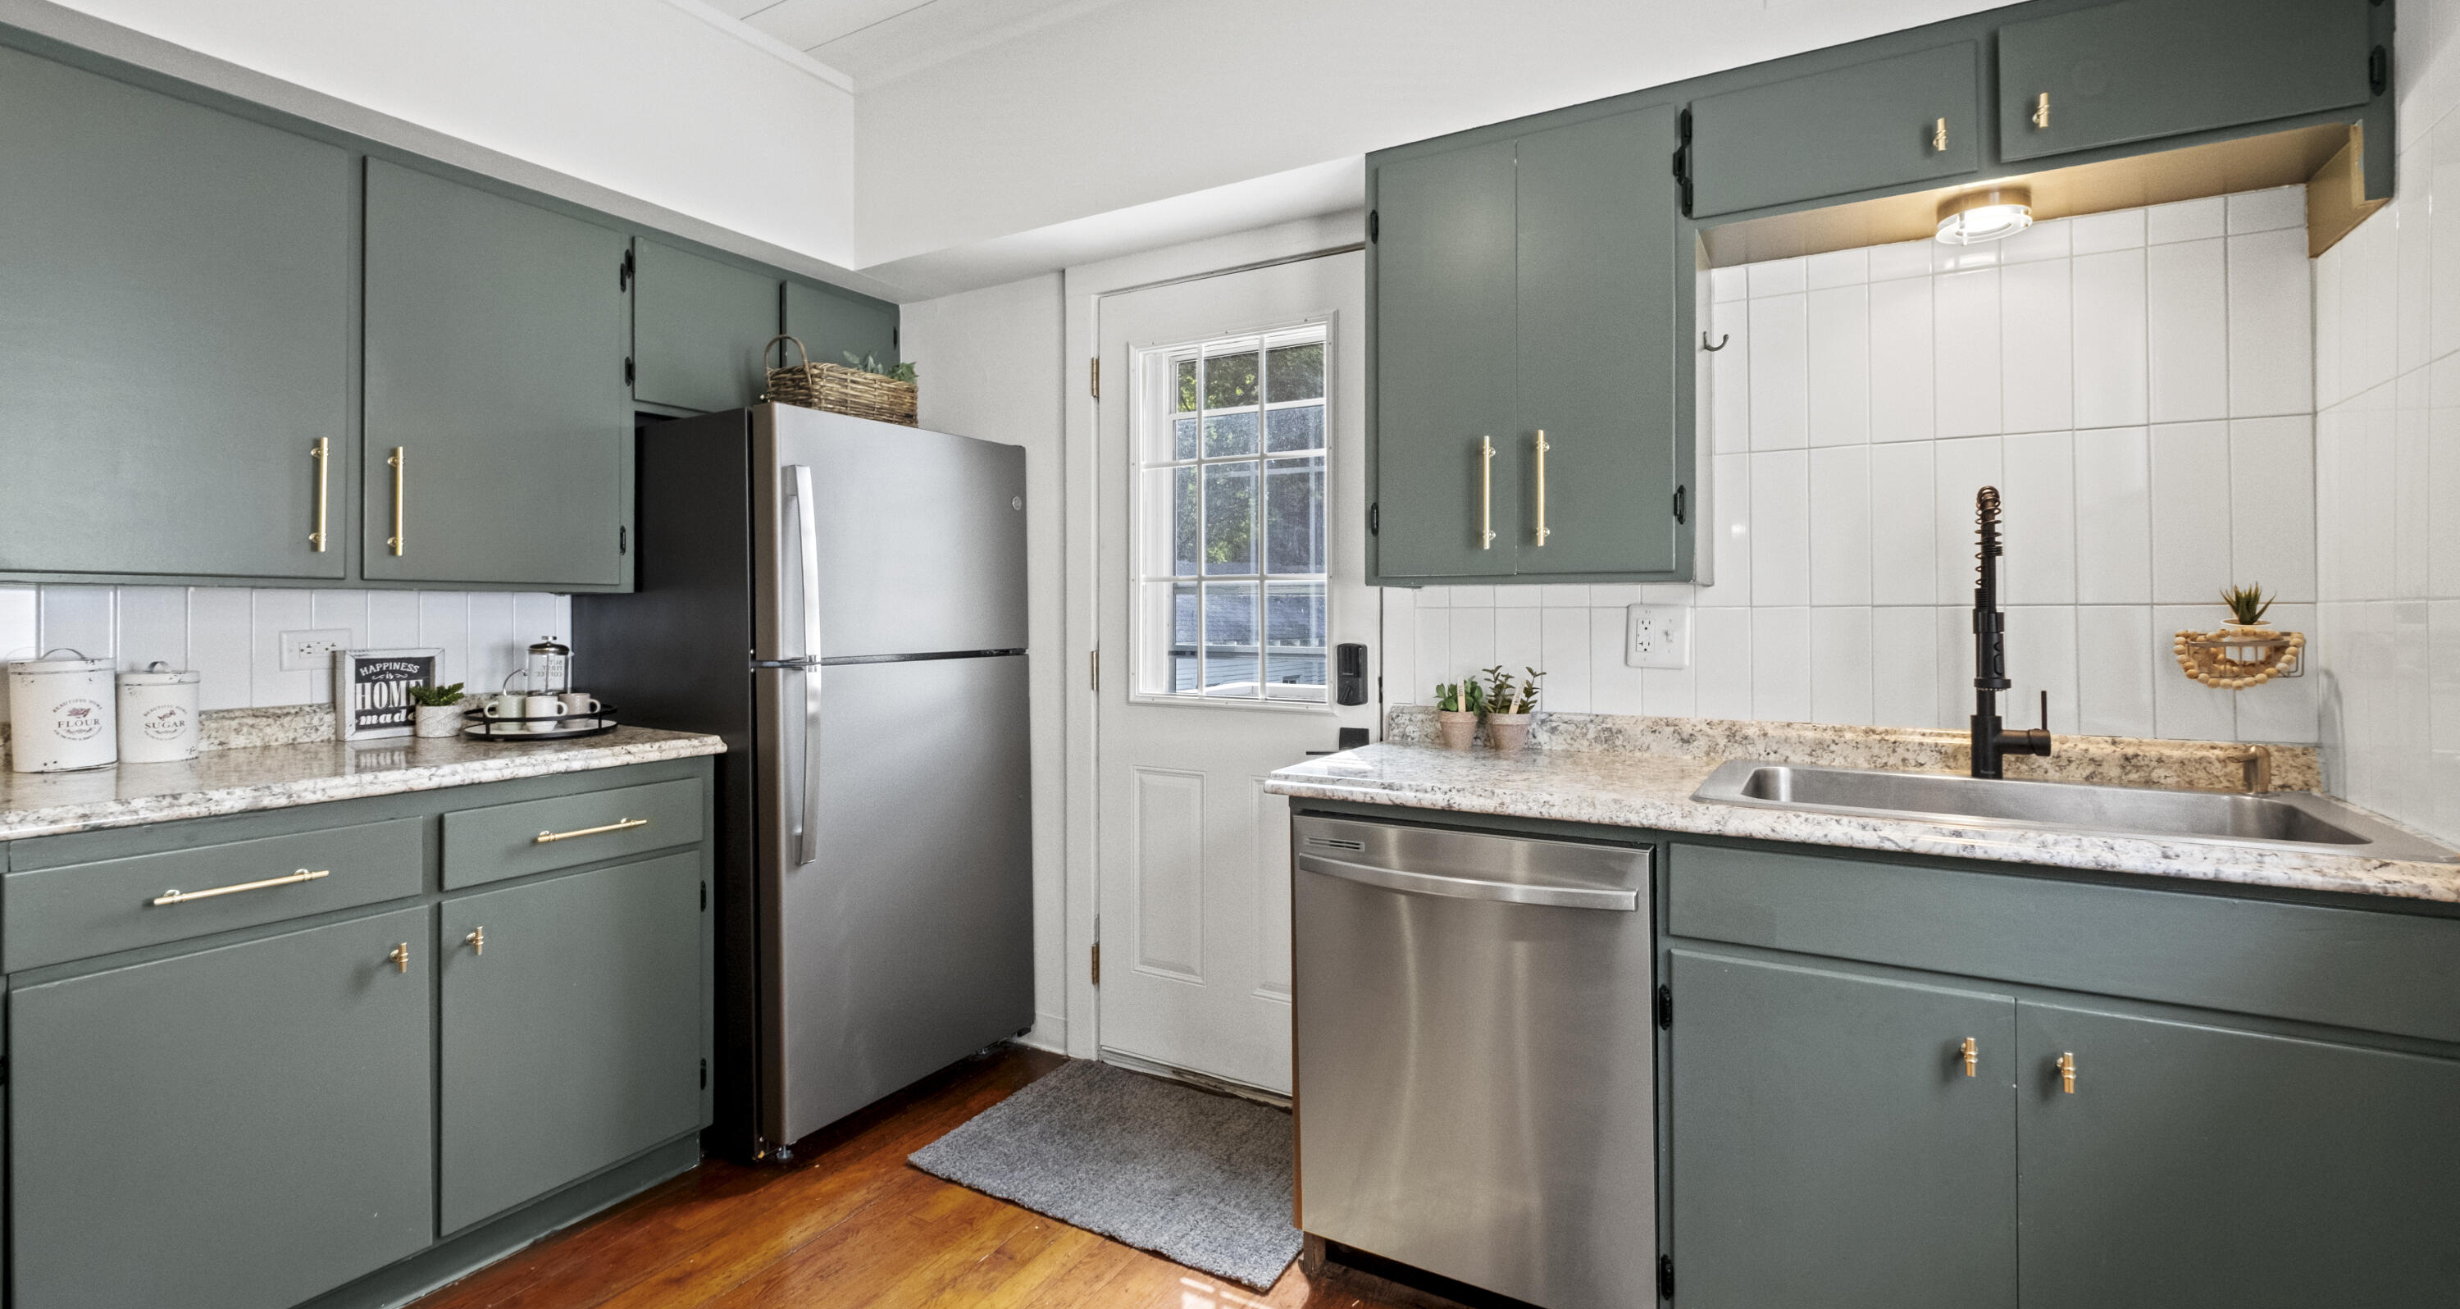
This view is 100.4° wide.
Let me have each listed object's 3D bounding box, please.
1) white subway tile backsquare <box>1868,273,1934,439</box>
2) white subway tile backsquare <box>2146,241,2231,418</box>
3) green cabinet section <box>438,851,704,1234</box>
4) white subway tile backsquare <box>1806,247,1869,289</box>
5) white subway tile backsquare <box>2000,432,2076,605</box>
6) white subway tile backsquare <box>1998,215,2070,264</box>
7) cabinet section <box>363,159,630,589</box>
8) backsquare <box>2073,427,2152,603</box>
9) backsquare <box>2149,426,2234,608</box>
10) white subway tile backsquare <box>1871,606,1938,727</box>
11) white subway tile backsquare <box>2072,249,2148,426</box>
[{"bbox_3d":[1.275,-0.556,1.943,0.102,0.305,0.010,0,1,28],"label":"white subway tile backsquare"},{"bbox_3d":[1.617,-0.543,1.731,0.101,0.304,0.010,1,1,28],"label":"white subway tile backsquare"},{"bbox_3d":[-1.284,0.733,2.031,0.028,0.601,0.479,1,1,32],"label":"green cabinet section"},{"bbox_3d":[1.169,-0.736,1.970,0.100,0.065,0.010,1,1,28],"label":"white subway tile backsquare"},{"bbox_3d":[1.444,-0.241,1.829,0.101,0.305,0.010,1,1,28],"label":"white subway tile backsquare"},{"bbox_3d":[1.415,-0.719,1.799,0.098,0.063,0.010,0,1,30],"label":"white subway tile backsquare"},{"bbox_3d":[-1.526,-0.550,2.151,0.028,0.802,0.472,1,1,32],"label":"cabinet section"},{"bbox_3d":[1.533,-0.239,1.781,0.100,0.304,0.010,1,1,28],"label":"backsquare"},{"bbox_3d":[1.595,-0.234,1.700,0.100,0.300,0.010,0,1,29],"label":"backsquare"},{"bbox_3d":[1.248,0.024,1.894,0.100,0.222,0.010,0,1,29],"label":"white subway tile backsquare"},{"bbox_3d":[1.539,-0.556,1.792,0.102,0.303,0.010,1,1,28],"label":"white subway tile backsquare"}]

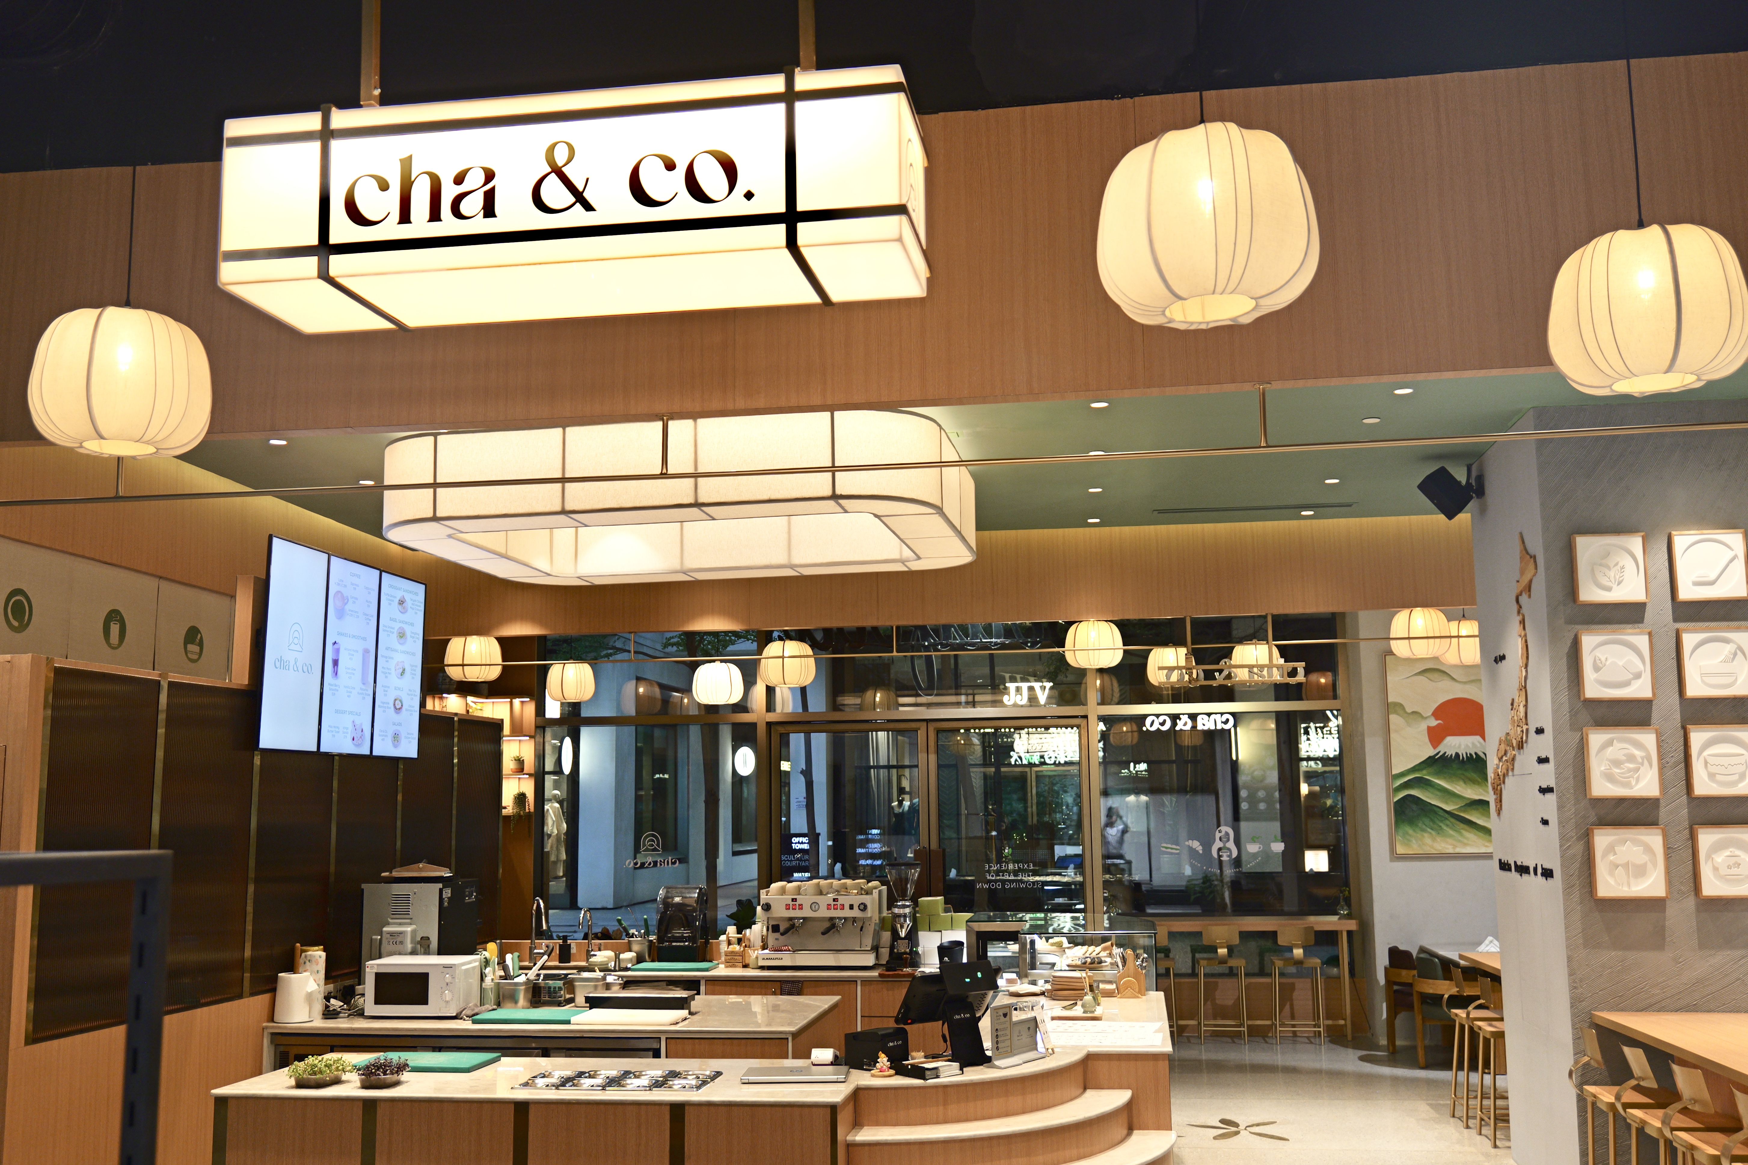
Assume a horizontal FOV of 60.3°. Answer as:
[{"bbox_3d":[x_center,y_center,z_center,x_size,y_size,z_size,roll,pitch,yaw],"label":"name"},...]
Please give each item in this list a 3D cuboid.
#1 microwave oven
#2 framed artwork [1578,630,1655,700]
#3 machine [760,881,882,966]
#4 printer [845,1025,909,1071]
[{"bbox_3d":[-2.139,1.929,7.210,0.442,0.250,0.330,-2,-8,9],"label":"microwave oven"},{"bbox_3d":[3.370,0.376,6.826,0.306,0.308,0.035,-2,-9,9],"label":"framed artwork"},{"bbox_3d":[-0.302,2.096,9.266,0.710,0.480,0.550,-2,-9,8],"label":"machine"},{"bbox_3d":[0.013,1.691,5.472,0.135,0.127,0.195,-7,-11,34],"label":"printer"}]

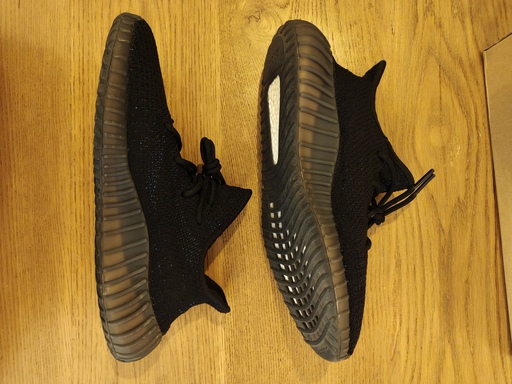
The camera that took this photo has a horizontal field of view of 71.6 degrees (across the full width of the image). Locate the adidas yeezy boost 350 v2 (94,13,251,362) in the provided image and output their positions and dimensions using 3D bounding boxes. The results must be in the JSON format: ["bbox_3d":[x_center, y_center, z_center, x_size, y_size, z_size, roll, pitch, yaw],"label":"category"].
[{"bbox_3d":[-0.066,-0.004,0.318,0.134,0.108,0.295,0,90,-19],"label":"adidas yeezy boost 350 v2"}]

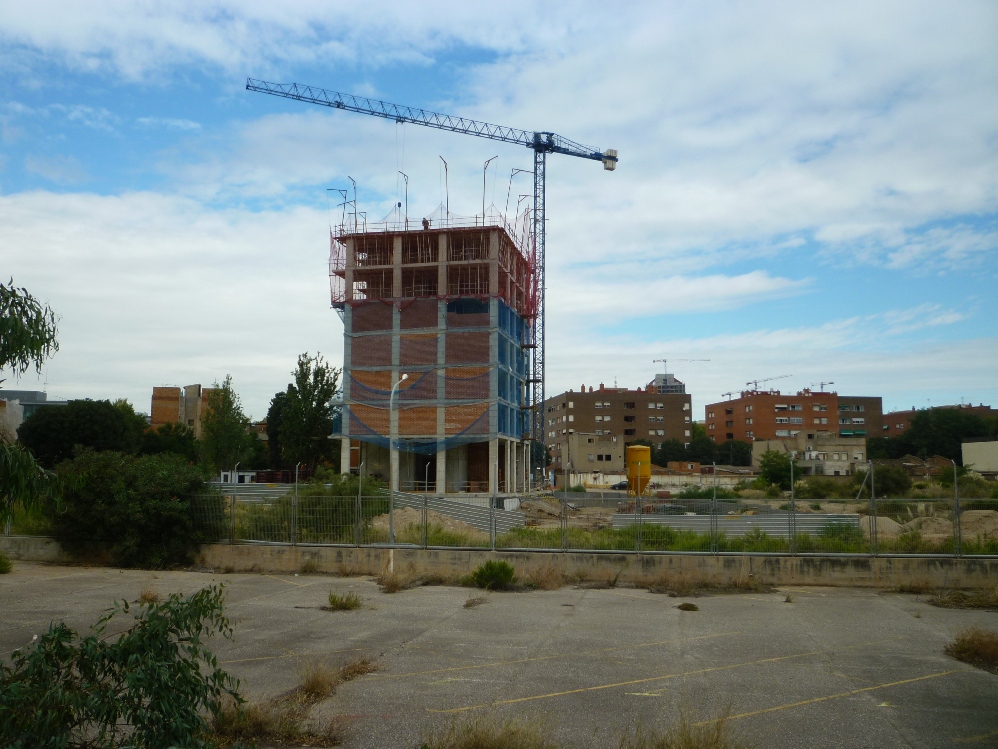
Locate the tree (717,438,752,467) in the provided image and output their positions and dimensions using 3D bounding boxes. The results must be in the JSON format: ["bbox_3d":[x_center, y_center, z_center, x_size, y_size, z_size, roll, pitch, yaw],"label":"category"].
[{"bbox_3d":[48.430,18.210,172.370,7.200,9.400,7.200,-2,-7,16],"label":"tree"}]

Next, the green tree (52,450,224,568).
[{"bbox_3d":[-14.060,5.124,32.322,6.500,4.360,5.000,1,-7,-11],"label":"green tree"}]

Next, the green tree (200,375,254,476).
[{"bbox_3d":[-38.448,7.994,117.874,7.300,16.100,7.000,2,-7,-17],"label":"green tree"}]

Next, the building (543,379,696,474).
[{"bbox_3d":[25.980,14.760,190.630,27.800,22.300,23.000,1,-7,-10],"label":"building"}]

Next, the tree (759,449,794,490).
[{"bbox_3d":[47.545,16.208,142.080,6.600,7.250,6.400,-2,-7,17],"label":"tree"}]

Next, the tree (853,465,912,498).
[{"bbox_3d":[44.880,12.470,97.950,7.000,4.000,6.300,-3,-8,24],"label":"tree"}]

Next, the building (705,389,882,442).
[{"bbox_3d":[71.400,15.908,203.033,31.500,22.100,25.500,1,-7,-7],"label":"building"}]

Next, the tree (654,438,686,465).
[{"bbox_3d":[34.860,17.910,170.370,6.500,9.500,6.500,-1,-7,11],"label":"tree"}]

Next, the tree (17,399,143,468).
[{"bbox_3d":[-41.563,7.192,82.727,11.600,9.670,10.000,2,-7,-17],"label":"tree"}]

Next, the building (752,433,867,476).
[{"bbox_3d":[61.400,17.400,167.010,15.400,10.900,15.000,1,-7,-10],"label":"building"}]

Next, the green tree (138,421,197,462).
[{"bbox_3d":[-45.310,11.580,115.320,7.800,9.600,7.500,3,-8,-21],"label":"green tree"}]

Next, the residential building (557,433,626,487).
[{"bbox_3d":[17.280,15.960,151.700,8.700,10.200,9.500,1,-7,-10],"label":"residential building"}]

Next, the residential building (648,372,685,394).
[{"bbox_3d":[134.198,40.769,669.829,30.000,83.730,28.000,-1,-7,6],"label":"residential building"}]

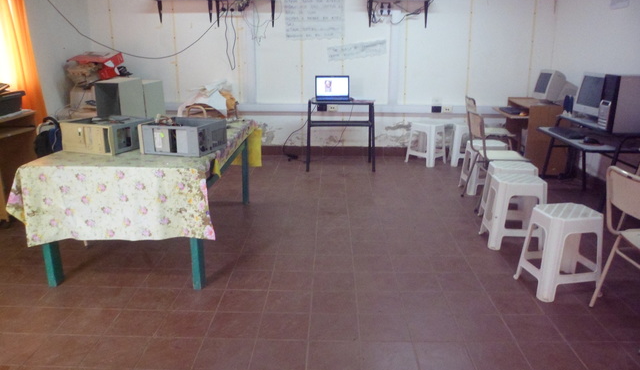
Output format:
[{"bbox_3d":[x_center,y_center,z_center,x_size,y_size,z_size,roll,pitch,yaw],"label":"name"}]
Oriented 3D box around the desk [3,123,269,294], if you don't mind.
[{"bbox_3d":[-1.040,0.027,3.360,0.952,0.716,1.747,1,15,1],"label":"desk"}]

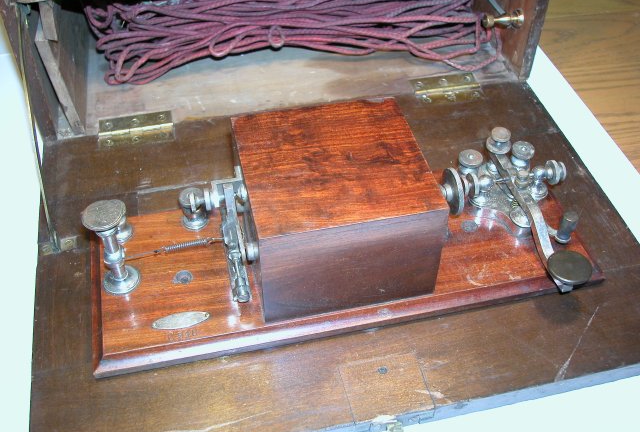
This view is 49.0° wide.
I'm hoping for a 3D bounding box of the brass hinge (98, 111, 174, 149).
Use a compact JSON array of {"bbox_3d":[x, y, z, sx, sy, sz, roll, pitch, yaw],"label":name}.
[{"bbox_3d":[-0.159,-0.075,0.608,0.065,0.005,0.041,-9,48,-10],"label":"brass hinge"}]

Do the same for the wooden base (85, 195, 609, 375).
[{"bbox_3d":[0.016,0.024,0.515,0.356,0.012,0.133,-9,48,-10],"label":"wooden base"}]

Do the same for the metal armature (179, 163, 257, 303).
[{"bbox_3d":[-0.066,0.007,0.465,0.038,0.081,0.071,-9,48,-10],"label":"metal armature"}]

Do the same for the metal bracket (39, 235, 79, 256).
[{"bbox_3d":[-0.198,0.020,0.529,0.029,0.006,0.012,-14,48,-15],"label":"metal bracket"}]

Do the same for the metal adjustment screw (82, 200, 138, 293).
[{"bbox_3d":[-0.135,0.020,0.461,0.027,0.067,0.027,-9,48,-10],"label":"metal adjustment screw"}]

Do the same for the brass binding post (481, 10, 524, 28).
[{"bbox_3d":[0.166,-0.176,0.633,0.035,0.012,0.012,-9,48,-10],"label":"brass binding post"}]

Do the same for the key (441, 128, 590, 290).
[{"bbox_3d":[0.137,-0.003,0.489,0.105,0.048,0.140,-9,46,-9],"label":"key"}]

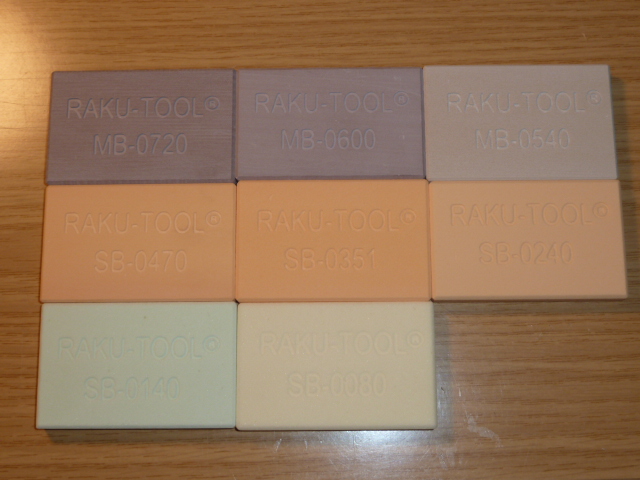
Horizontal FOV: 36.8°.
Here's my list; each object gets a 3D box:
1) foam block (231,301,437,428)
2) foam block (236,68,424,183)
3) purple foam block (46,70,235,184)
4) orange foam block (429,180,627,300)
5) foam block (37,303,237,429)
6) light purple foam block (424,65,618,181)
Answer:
[{"bbox_3d":[0.007,0.053,0.400,0.081,0.010,0.051,0,78,1],"label":"foam block"},{"bbox_3d":[0.005,-0.050,0.421,0.081,0.010,0.051,0,78,1],"label":"foam block"},{"bbox_3d":[-0.077,-0.048,0.422,0.081,0.010,0.051,0,78,1],"label":"purple foam block"},{"bbox_3d":[0.087,0.001,0.409,0.081,0.010,0.051,0,78,1],"label":"orange foam block"},{"bbox_3d":[-0.075,0.052,0.401,0.081,0.010,0.051,-1,78,1],"label":"foam block"},{"bbox_3d":[0.086,-0.050,0.420,0.081,0.010,0.051,0,78,1],"label":"light purple foam block"}]

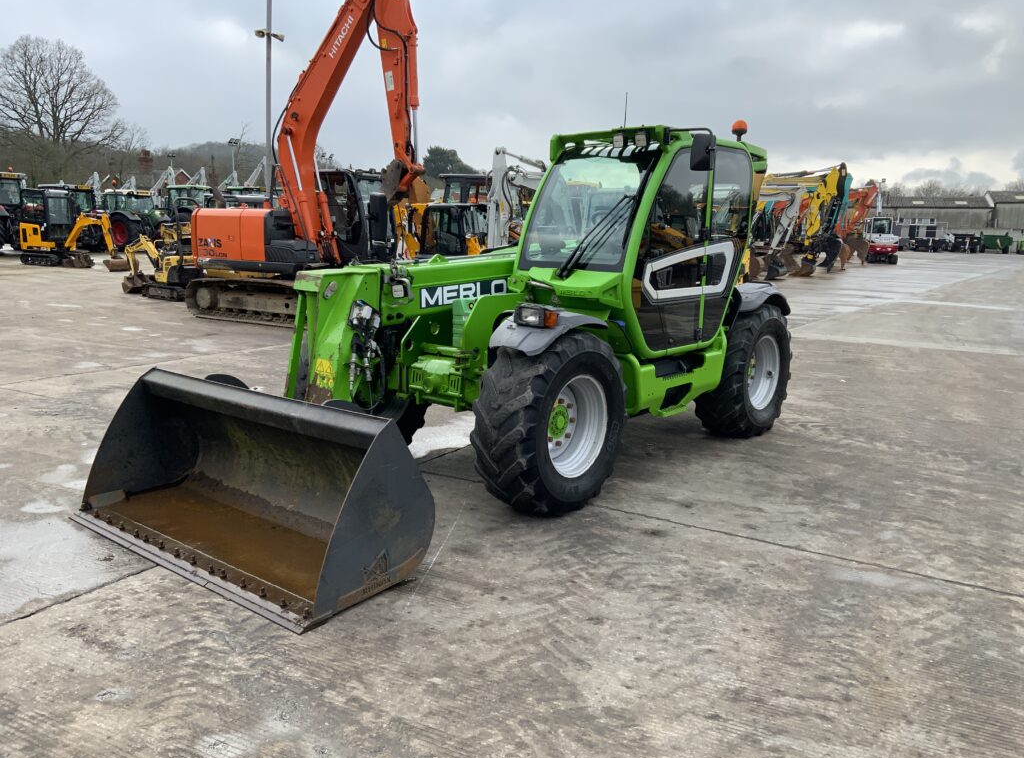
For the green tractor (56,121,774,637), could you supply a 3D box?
[{"bbox_3d":[0.035,-0.686,6.532,2.340,2.730,5.830,9,13,39],"label":"green tractor"}]

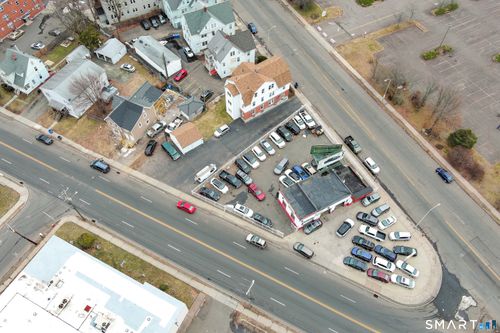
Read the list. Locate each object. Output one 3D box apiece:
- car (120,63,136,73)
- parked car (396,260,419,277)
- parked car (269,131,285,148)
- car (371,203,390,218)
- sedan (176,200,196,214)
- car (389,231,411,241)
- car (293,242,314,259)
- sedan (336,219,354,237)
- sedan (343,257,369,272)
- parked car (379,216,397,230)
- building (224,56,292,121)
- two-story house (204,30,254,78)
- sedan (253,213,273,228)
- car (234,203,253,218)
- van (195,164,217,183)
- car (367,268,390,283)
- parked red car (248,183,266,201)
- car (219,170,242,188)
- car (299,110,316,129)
[{"bbox_3d":[-36.430,-29.573,120.021,4.692,1.450,1.818,22,57,15],"label":"car"},{"bbox_3d":[33.074,21.402,84.689,4.750,1.450,1.820,28,62,17],"label":"parked car"},{"bbox_3d":[6.818,-7.104,102.737,1.950,1.750,4.800,-37,64,-20],"label":"parked car"},{"bbox_3d":[30.243,9.956,93.102,4.400,1.520,1.780,-25,59,-16],"label":"car"},{"bbox_3d":[-14.681,9.543,93.248,4.500,1.430,1.760,20,57,13],"label":"sedan"},{"bbox_3d":[33.151,15.467,89.224,4.550,1.620,1.780,2,55,1],"label":"car"},{"bbox_3d":[11.857,18.329,88.734,4.400,1.650,1.830,28,61,18],"label":"car"},{"bbox_3d":[21.106,13.661,89.580,4.500,1.600,1.850,-38,65,-21],"label":"sedan"},{"bbox_3d":[22.264,20.537,84.801,4.947,1.450,1.838,21,57,14],"label":"sedan"},{"bbox_3d":[31.256,12.728,91.234,4.500,1.430,1.770,-24,59,-16],"label":"parked car"},{"bbox_3d":[1.572,-21.605,109.799,17.400,10.700,10.300,-29,61,-17],"label":"building"},{"bbox_3d":[-5.956,-33.777,118.261,14.400,10.100,8.700,-26,60,-16],"label":"two-story house"},{"bbox_3d":[2.867,12.163,92.985,4.850,1.460,1.820,28,61,17],"label":"sedan"},{"bbox_3d":[-1.393,10.049,91.947,4.641,1.600,1.838,26,58,17],"label":"car"},{"bbox_3d":[-10.568,1.540,98.449,1.980,2.050,5.450,36,62,22],"label":"van"},{"bbox_3d":[27.375,23.150,85.559,4.600,1.460,1.810,19,59,12],"label":"car"},{"bbox_3d":[1.627,5.871,94.925,1.838,1.680,5.100,-35,62,-23],"label":"parked red car"},{"bbox_3d":[-4.761,2.925,96.396,5.800,1.850,2.000,32,63,19],"label":"car"},{"bbox_3d":[15.474,-13.047,108.531,1.970,1.850,5.610,-23,58,-16],"label":"car"}]

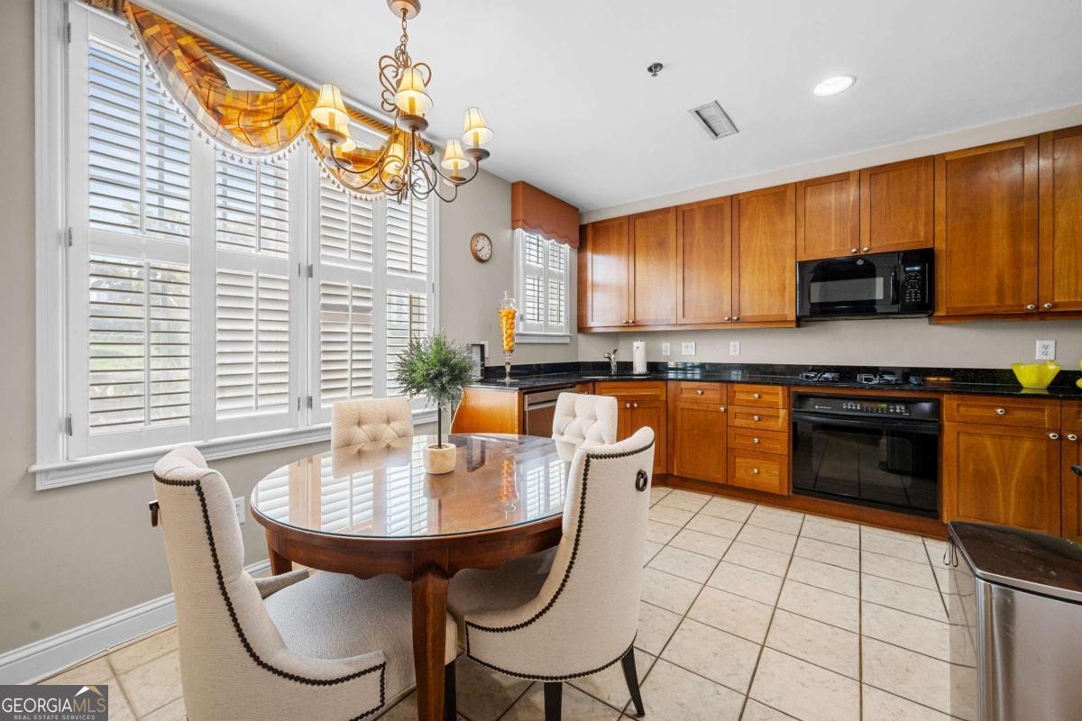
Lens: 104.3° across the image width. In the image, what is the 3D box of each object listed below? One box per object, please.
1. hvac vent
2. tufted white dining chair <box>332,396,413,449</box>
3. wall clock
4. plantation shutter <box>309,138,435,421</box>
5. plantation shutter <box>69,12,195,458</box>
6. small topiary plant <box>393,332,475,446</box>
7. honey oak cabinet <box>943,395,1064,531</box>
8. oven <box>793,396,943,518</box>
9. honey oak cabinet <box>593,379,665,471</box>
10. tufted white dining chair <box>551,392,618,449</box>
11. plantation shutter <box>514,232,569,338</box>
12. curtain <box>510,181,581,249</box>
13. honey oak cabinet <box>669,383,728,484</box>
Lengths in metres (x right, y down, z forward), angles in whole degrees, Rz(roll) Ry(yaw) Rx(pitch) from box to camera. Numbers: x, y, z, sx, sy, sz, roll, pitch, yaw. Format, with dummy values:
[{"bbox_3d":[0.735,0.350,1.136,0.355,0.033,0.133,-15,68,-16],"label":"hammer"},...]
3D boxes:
[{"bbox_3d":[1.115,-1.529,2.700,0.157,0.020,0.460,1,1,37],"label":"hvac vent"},{"bbox_3d":[-0.639,0.654,1.860,0.530,0.930,0.640,-1,2,-42],"label":"tufted white dining chair"},{"bbox_3d":[-0.453,-0.857,3.216,0.045,0.222,0.222,1,1,37],"label":"wall clock"},{"bbox_3d":[-0.959,-0.489,2.524,0.060,1.648,0.815,1,1,37],"label":"plantation shutter"},{"bbox_3d":[-1.617,-0.486,1.704,0.050,1.689,0.388,1,1,37],"label":"plantation shutter"},{"bbox_3d":[-0.375,0.121,1.480,0.280,0.440,0.280,0,1,0],"label":"small topiary plant"},{"bbox_3d":[2.743,0.584,2.590,0.456,0.767,0.580,1,1,37],"label":"honey oak cabinet"},{"bbox_3d":[2.227,0.576,2.939,0.747,0.711,0.540,1,1,37],"label":"oven"},{"bbox_3d":[0.703,0.567,3.764,0.610,0.774,0.620,0,1,-8],"label":"honey oak cabinet"},{"bbox_3d":[0.094,0.649,2.053,0.530,0.930,0.640,1,1,38],"label":"tufted white dining chair"},{"bbox_3d":[0.043,-0.791,3.895,0.050,1.117,0.796,1,1,37],"label":"plantation shutter"},{"bbox_3d":[0.064,-1.287,3.847,0.125,0.404,0.878,1,1,37],"label":"curtain"},{"bbox_3d":[1.418,0.559,3.584,0.456,0.767,0.580,1,1,37],"label":"honey oak cabinet"}]

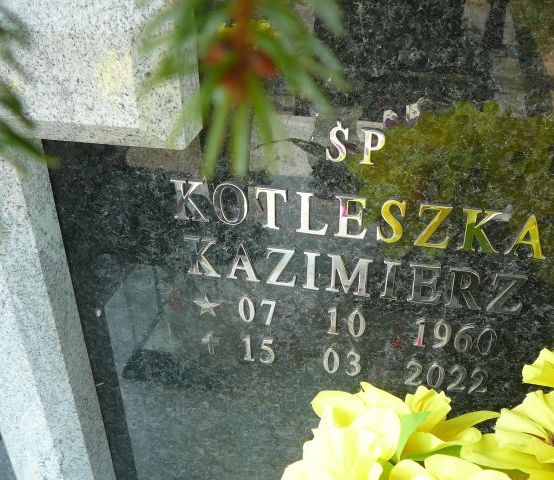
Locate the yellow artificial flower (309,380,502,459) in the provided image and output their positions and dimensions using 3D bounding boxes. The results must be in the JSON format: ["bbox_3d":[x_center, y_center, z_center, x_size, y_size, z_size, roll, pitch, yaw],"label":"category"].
[{"bbox_3d":[0.092,0.133,0.465,0.125,0.065,0.085,4,30,8],"label":"yellow artificial flower"}]

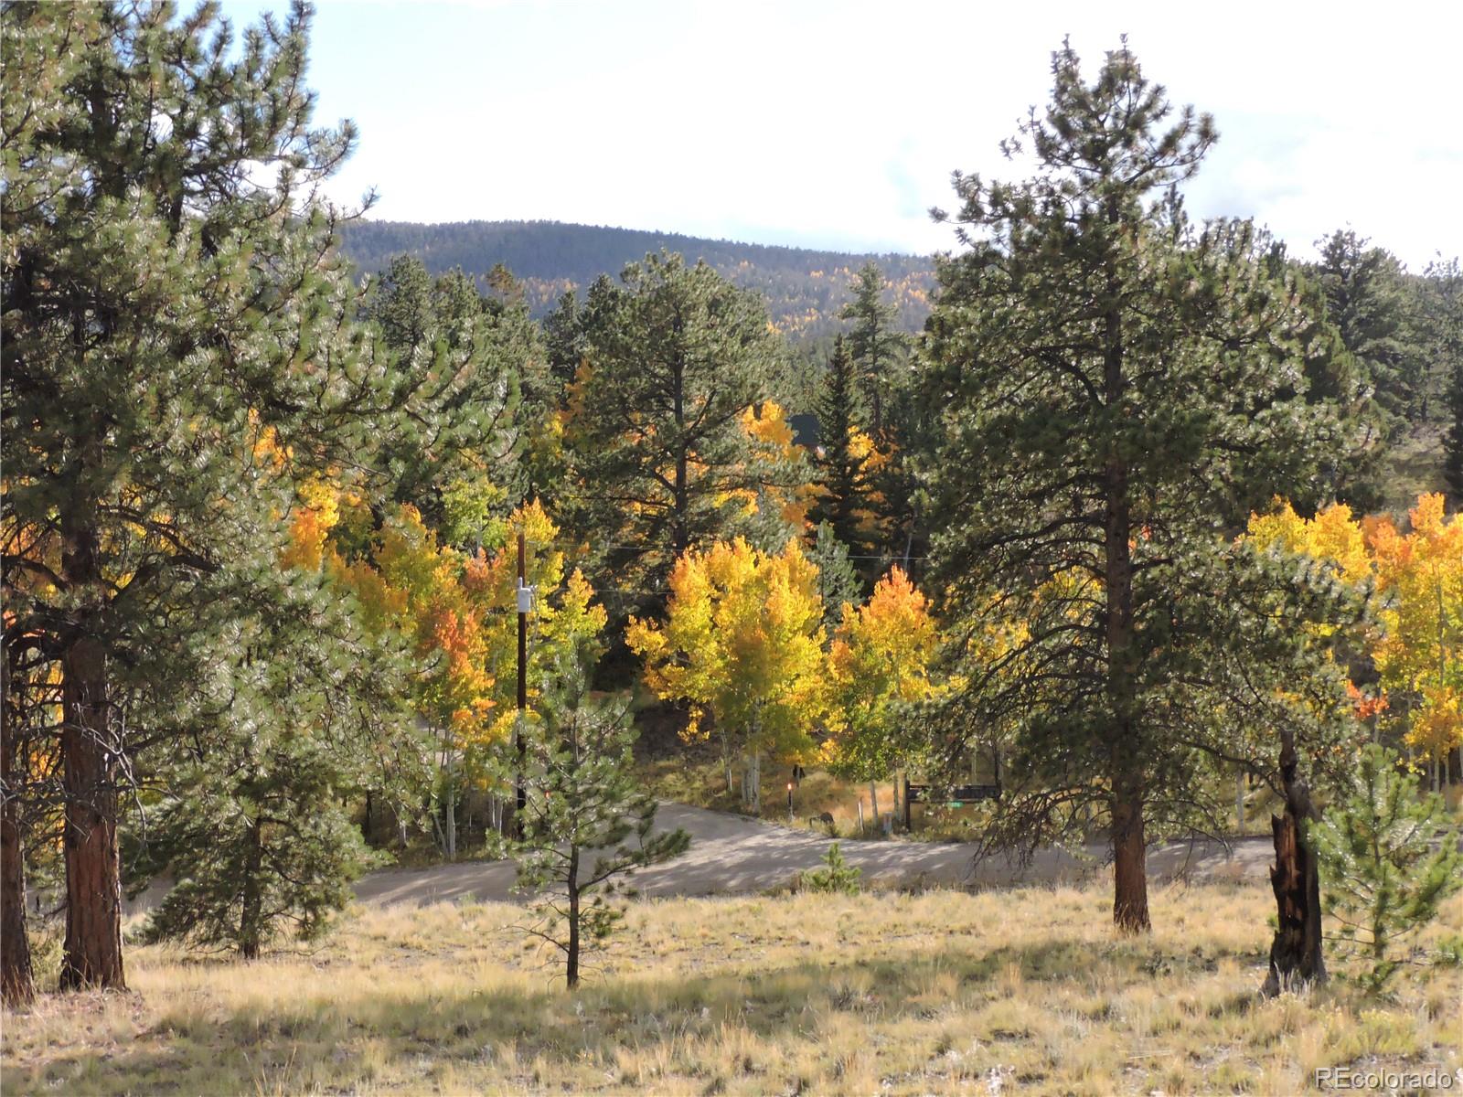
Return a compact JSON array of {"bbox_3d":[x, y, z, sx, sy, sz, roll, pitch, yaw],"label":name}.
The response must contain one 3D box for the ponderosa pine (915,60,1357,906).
[{"bbox_3d":[5.817,-0.876,33.000,6.300,12.670,6.110,0,0,0],"label":"ponderosa pine"}]

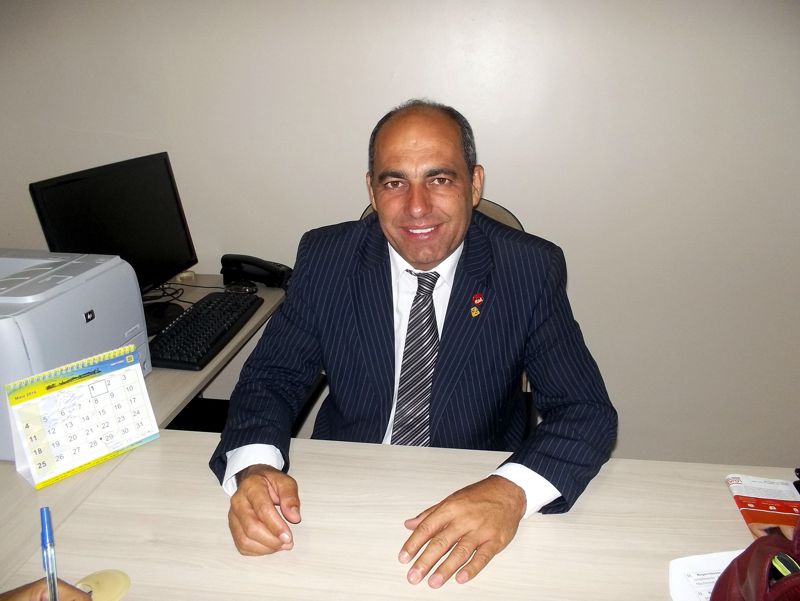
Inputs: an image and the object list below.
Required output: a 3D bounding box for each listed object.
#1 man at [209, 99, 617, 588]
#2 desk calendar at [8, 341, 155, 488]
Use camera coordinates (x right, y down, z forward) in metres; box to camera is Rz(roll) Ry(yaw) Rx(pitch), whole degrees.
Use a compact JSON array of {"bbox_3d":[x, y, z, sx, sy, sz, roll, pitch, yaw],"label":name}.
[{"bbox_3d":[0.032,0.321,1.170,0.640,1.280,0.720,1,19,4],"label":"man"},{"bbox_3d":[-0.498,0.172,1.058,0.074,0.160,0.200,16,25,40],"label":"desk calendar"}]

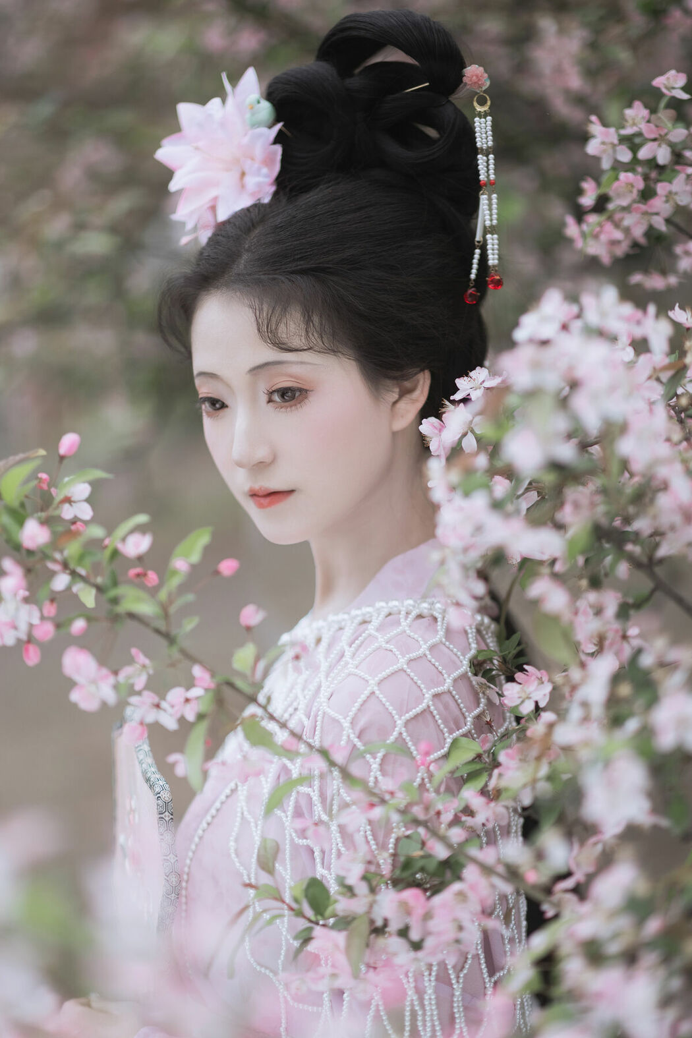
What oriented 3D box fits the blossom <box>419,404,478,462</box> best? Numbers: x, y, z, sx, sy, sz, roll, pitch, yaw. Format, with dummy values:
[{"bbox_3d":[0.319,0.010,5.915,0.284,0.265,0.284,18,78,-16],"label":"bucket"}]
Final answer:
[{"bbox_3d":[0.072,-0.061,1.730,0.037,0.038,0.032,0,0,30],"label":"blossom"}]

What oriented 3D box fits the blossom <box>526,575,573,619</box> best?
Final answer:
[{"bbox_3d":[0.133,0.051,1.600,0.029,0.028,0.024,0,0,24],"label":"blossom"}]

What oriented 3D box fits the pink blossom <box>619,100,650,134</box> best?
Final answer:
[{"bbox_3d":[0.235,-0.328,2.000,0.026,0.028,0.022,0,0,18],"label":"pink blossom"}]

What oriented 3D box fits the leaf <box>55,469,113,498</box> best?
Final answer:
[{"bbox_3d":[-0.177,-0.024,1.660,0.039,0.013,0.012,-22,-16,0],"label":"leaf"}]

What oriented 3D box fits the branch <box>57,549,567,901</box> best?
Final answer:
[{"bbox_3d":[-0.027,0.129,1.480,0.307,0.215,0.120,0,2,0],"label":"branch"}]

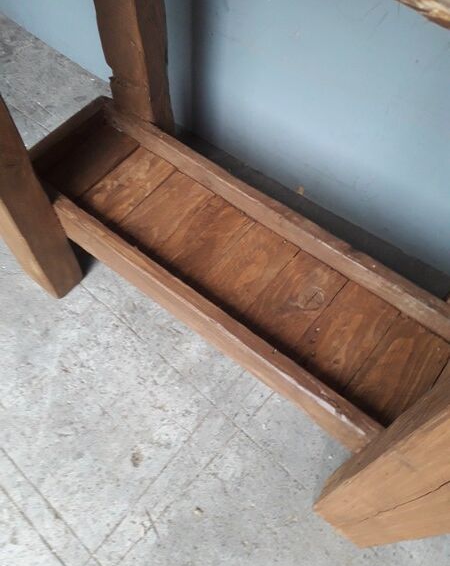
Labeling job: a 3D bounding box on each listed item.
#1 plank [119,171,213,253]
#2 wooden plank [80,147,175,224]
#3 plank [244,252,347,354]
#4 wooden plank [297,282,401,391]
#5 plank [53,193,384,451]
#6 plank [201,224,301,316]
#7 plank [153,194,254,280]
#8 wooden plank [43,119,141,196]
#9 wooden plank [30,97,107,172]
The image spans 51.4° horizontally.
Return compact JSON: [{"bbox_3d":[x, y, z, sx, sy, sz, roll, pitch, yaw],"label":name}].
[{"bbox_3d":[-0.137,-0.149,1.056,0.119,0.021,0.227,35,66,17],"label":"plank"},{"bbox_3d":[-0.232,-0.215,1.091,0.122,0.021,0.227,35,66,17],"label":"wooden plank"},{"bbox_3d":[0.138,0.043,0.953,0.119,0.021,0.227,35,66,17],"label":"plank"},{"bbox_3d":[0.231,0.108,0.918,0.119,0.021,0.227,35,66,17],"label":"wooden plank"},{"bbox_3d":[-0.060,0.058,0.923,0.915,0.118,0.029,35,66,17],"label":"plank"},{"bbox_3d":[0.044,-0.023,0.988,0.121,0.021,0.227,35,66,17],"label":"plank"},{"bbox_3d":[-0.047,-0.086,1.022,0.111,0.021,0.227,35,66,17],"label":"plank"},{"bbox_3d":[-0.320,-0.277,1.124,0.105,0.021,0.227,35,66,17],"label":"wooden plank"},{"bbox_3d":[-0.374,-0.319,1.122,0.036,0.109,0.281,35,66,17],"label":"wooden plank"}]

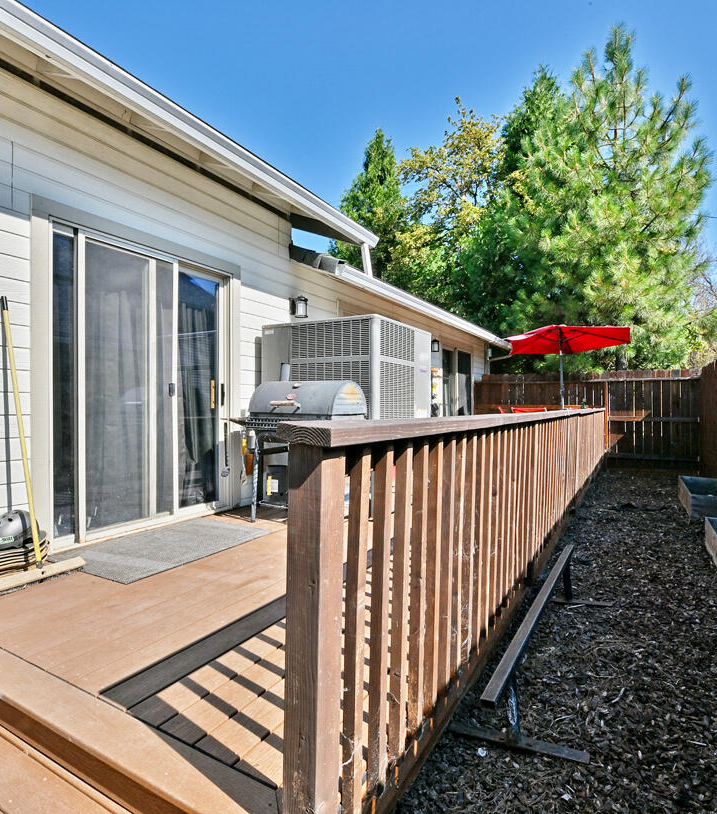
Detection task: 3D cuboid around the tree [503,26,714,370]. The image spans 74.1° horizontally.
[{"bbox_3d":[6.300,-4.225,12.000,5.200,10.750,5.200,0,0,31],"label":"tree"}]

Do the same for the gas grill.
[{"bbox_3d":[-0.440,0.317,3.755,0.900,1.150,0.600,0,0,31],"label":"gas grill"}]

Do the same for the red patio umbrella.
[{"bbox_3d":[3.590,-0.287,8.200,2.200,2.350,2.200,0,0,31],"label":"red patio umbrella"}]

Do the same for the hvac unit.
[{"bbox_3d":[-0.076,0.001,4.460,1.150,1.420,1.150,0,0,31],"label":"hvac unit"}]

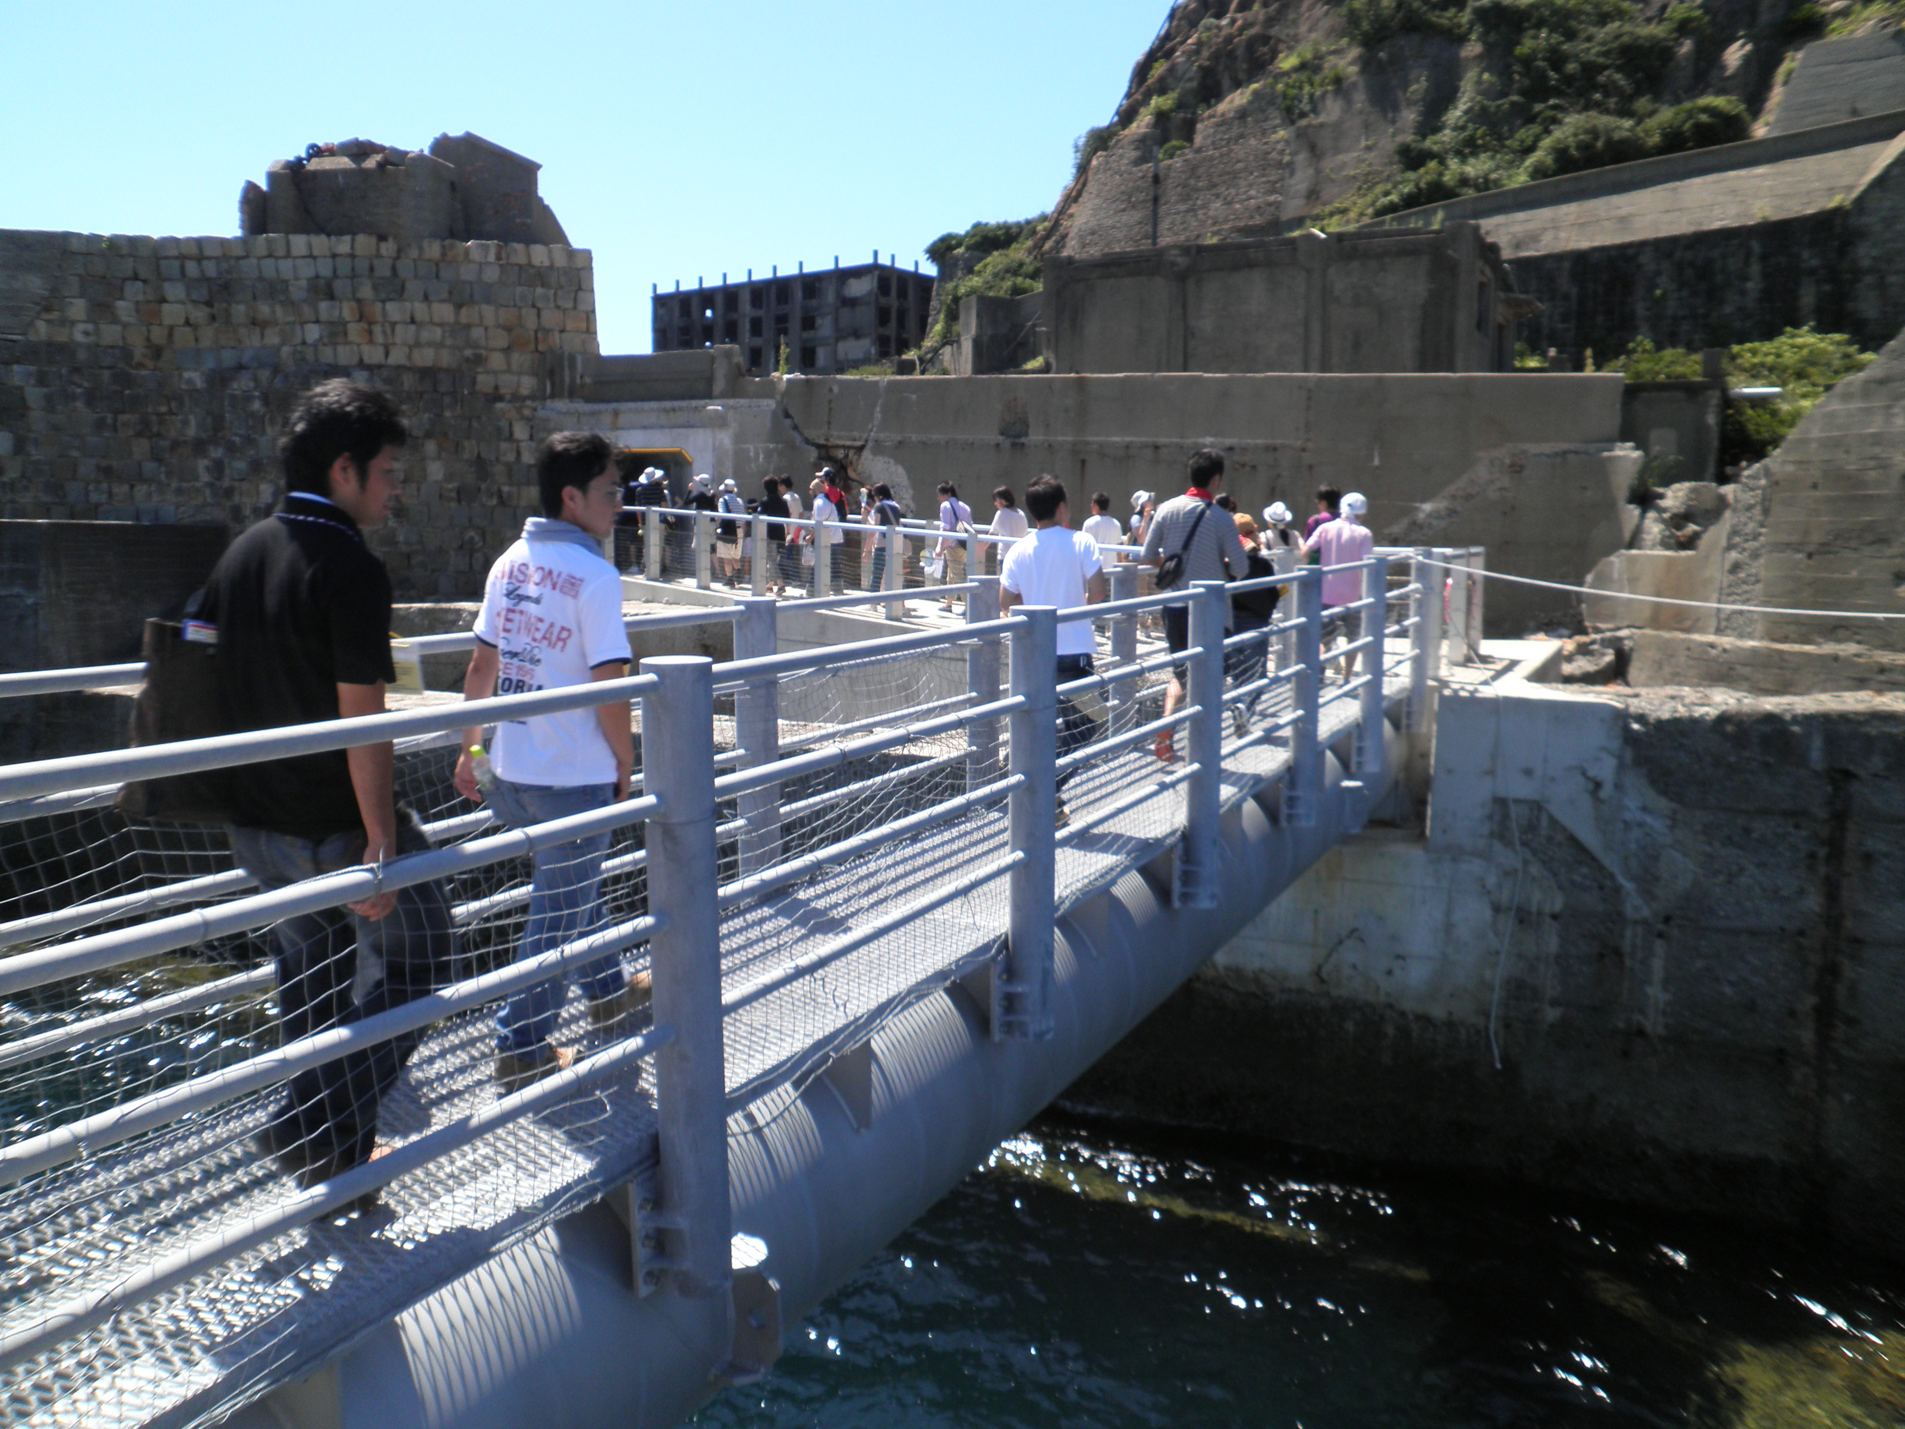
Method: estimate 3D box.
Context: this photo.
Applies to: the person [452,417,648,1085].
[{"bbox_3d":[-1.061,0.109,3.758,0.510,1.662,0.480,4,9,27],"label":"person"}]

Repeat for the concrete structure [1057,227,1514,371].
[{"bbox_3d":[8.214,-8.754,35.507,9.150,4.093,8.500,4,9,27],"label":"concrete structure"}]

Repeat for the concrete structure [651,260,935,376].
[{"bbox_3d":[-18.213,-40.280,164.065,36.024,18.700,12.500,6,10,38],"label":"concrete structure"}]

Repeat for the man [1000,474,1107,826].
[{"bbox_3d":[0.484,-0.313,6.900,0.520,1.641,0.460,3,8,22],"label":"man"}]

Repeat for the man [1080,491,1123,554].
[{"bbox_3d":[1.616,-1.560,15.532,0.500,1.690,0.380,-3,8,-23],"label":"man"}]

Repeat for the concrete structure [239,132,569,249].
[{"bbox_3d":[-10.416,-9.401,27.174,5.600,2.261,3.300,-1,8,-5],"label":"concrete structure"}]

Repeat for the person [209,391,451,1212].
[{"bbox_3d":[-1.330,0.181,3.020,0.520,1.721,0.500,4,9,28],"label":"person"}]

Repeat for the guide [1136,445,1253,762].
[{"bbox_3d":[1.458,-0.647,8.574,0.570,1.844,0.510,4,9,26],"label":"guide"}]

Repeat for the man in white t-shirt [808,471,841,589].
[{"bbox_3d":[-1.802,-2.517,20.144,0.430,1.670,0.500,7,11,43],"label":"man in white t-shirt"}]

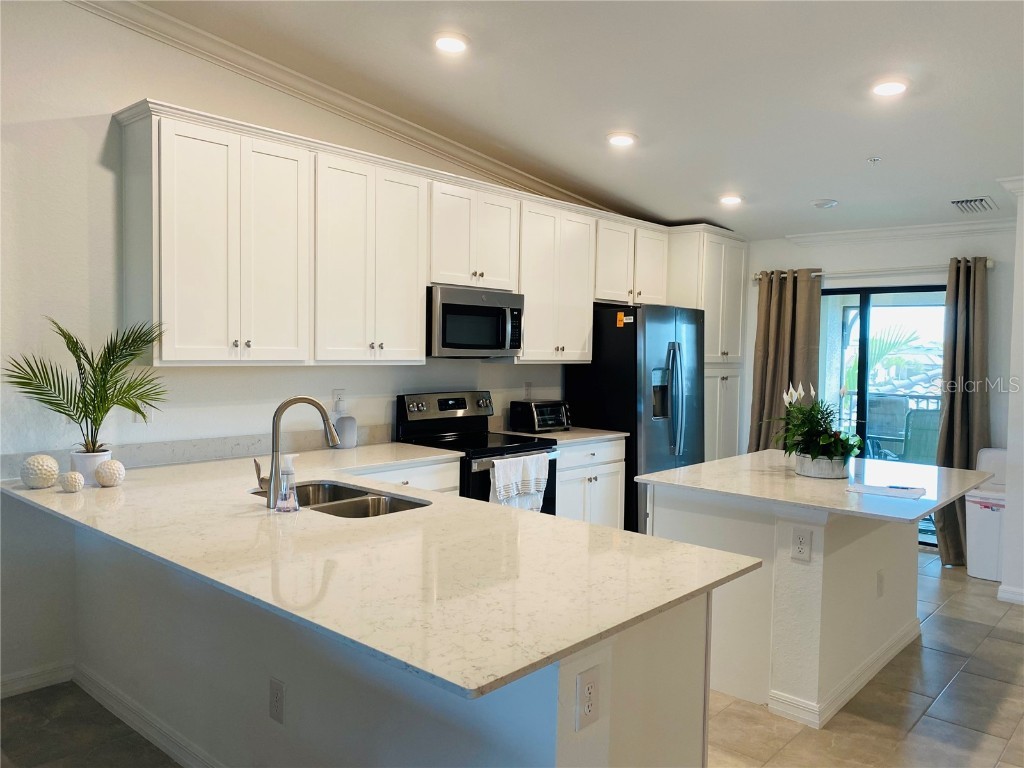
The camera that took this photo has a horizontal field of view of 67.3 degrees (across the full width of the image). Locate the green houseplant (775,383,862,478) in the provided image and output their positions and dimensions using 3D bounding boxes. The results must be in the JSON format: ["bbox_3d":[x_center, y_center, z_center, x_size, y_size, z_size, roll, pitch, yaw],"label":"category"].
[{"bbox_3d":[1.498,0.214,3.725,0.350,0.440,0.350,4,4,42],"label":"green houseplant"}]

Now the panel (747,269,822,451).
[{"bbox_3d":[2.257,0.120,6.430,0.595,2.145,0.140,4,4,42],"label":"panel"}]

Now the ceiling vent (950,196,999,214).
[{"bbox_3d":[3.075,-1.191,5.116,0.240,0.030,0.370,4,-2,42],"label":"ceiling vent"}]

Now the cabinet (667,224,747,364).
[{"bbox_3d":[1.552,-0.723,6.705,0.650,1.127,0.791,3,3,42],"label":"cabinet"}]

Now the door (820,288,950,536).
[{"bbox_3d":[2.872,0.228,6.279,1.512,2.026,0.101,3,3,42],"label":"door"}]

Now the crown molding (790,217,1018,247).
[{"bbox_3d":[2.992,-1.171,5.979,1.734,0.084,0.076,3,3,42],"label":"crown molding"}]

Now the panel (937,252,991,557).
[{"bbox_3d":[3.251,0.177,5.548,0.335,2.155,0.140,4,4,42],"label":"panel"}]

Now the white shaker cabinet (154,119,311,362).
[{"bbox_3d":[-1.370,-0.619,3.663,0.328,1.061,0.795,3,3,42],"label":"white shaker cabinet"}]

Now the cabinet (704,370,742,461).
[{"bbox_3d":[1.528,0.497,6.754,0.650,1.305,0.766,3,3,42],"label":"cabinet"}]

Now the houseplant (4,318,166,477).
[{"bbox_3d":[-1.696,0.069,3.065,0.450,0.661,0.520,4,4,42],"label":"houseplant"}]

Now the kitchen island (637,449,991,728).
[{"bbox_3d":[1.467,0.879,3.667,1.150,0.884,1.490,4,4,42],"label":"kitchen island"}]

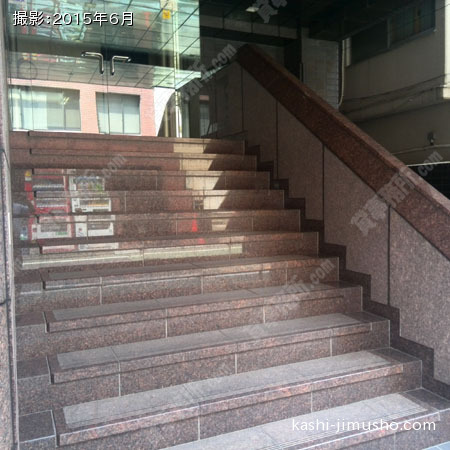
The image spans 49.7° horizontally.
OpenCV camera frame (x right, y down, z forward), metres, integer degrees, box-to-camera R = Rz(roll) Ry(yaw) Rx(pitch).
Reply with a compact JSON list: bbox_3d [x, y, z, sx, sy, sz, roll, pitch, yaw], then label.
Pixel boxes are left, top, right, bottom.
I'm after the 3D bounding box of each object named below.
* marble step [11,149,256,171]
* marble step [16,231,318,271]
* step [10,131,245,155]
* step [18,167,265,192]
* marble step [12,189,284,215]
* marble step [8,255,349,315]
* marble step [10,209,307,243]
[{"bbox_3d":[-0.755,-0.574,4.420,2.194,0.172,0.277,-3,4,-23],"label":"marble step"},{"bbox_3d":[-0.327,0.176,3.489,2.194,0.172,0.277,-3,4,-23],"label":"marble step"},{"bbox_3d":[-0.848,-0.748,4.626,2.192,0.172,0.310,-2,4,-25],"label":"step"},{"bbox_3d":[-0.648,-0.386,4.187,2.194,0.172,0.277,-3,4,-23],"label":"step"},{"bbox_3d":[-0.541,-0.199,3.954,2.194,0.172,0.277,-3,4,-23],"label":"marble step"},{"bbox_3d":[-0.219,0.363,3.256,2.194,0.172,0.277,-3,4,-23],"label":"marble step"},{"bbox_3d":[-0.434,-0.012,3.722,2.194,0.172,0.277,-3,4,-23],"label":"marble step"}]

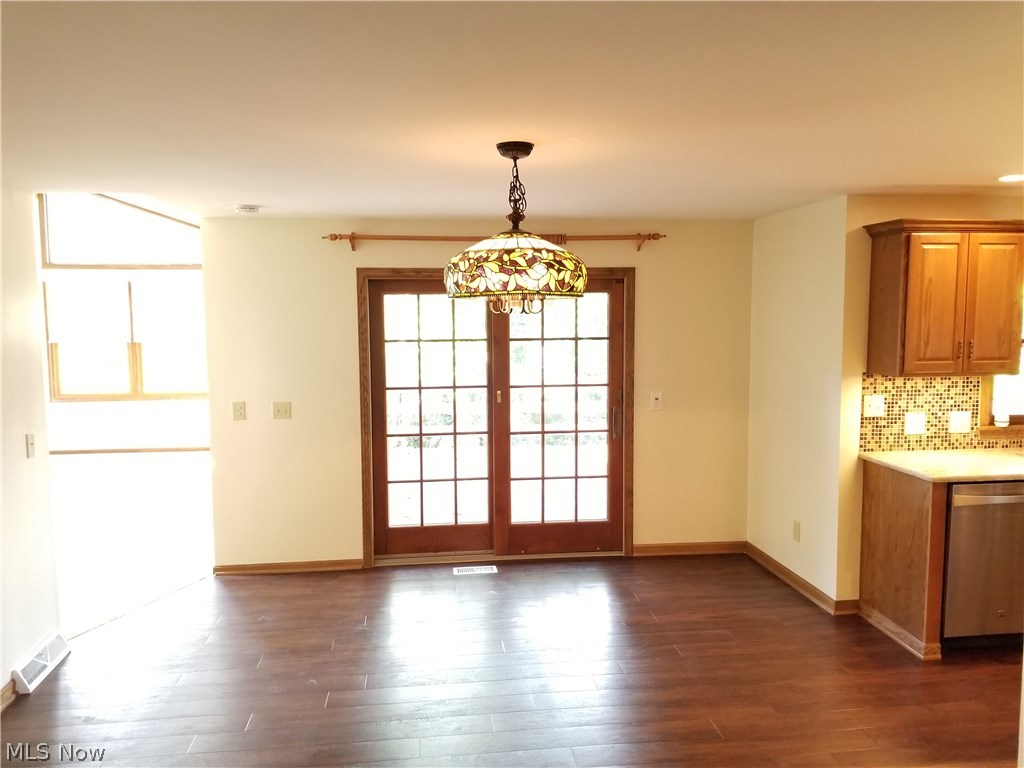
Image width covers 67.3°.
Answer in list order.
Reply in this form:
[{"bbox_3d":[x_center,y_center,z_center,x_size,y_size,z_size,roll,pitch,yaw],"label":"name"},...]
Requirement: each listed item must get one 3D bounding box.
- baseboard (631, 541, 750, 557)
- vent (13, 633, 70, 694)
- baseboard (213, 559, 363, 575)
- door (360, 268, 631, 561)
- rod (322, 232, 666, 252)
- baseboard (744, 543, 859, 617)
[{"bbox_3d":[1.310,1.210,5.636,0.866,0.080,0.026,-1,5,-7],"label":"baseboard"},{"bbox_3d":[-2.325,1.377,3.823,0.070,0.116,0.449,-1,5,-7],"label":"vent"},{"bbox_3d":[-1.534,1.260,5.303,1.008,0.078,0.026,-1,5,-7],"label":"baseboard"},{"bbox_3d":[-0.089,0.234,5.435,1.927,2.078,0.117,-1,5,-7],"label":"door"},{"bbox_3d":[-0.090,-0.965,5.218,2.323,0.124,0.149,-1,5,-7],"label":"rod"},{"bbox_3d":[1.873,1.255,5.090,0.156,0.080,1.247,-1,5,-7],"label":"baseboard"}]

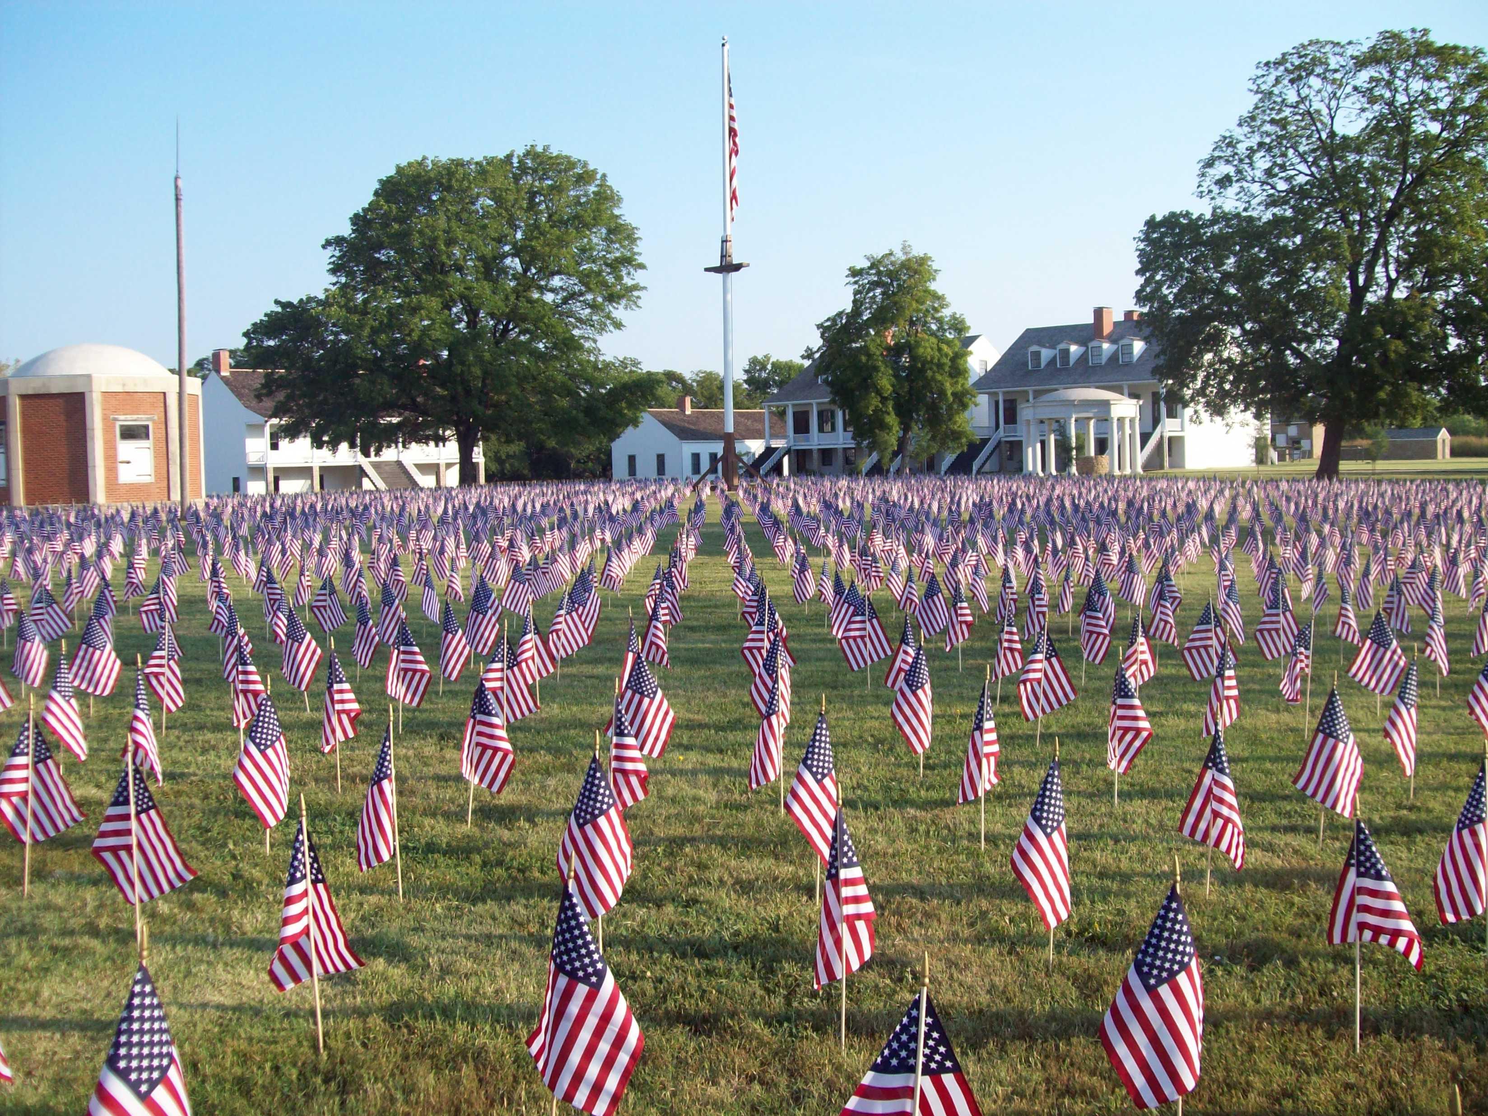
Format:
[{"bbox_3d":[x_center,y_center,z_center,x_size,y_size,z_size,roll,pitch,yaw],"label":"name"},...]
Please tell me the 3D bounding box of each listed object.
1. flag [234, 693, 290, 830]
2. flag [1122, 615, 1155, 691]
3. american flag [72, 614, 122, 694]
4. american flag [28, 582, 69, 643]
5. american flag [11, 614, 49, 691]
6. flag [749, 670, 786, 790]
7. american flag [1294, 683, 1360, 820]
[{"bbox_3d":[-1.890,0.798,6.071,0.219,0.533,0.150,-2,4,-17],"label":"flag"},{"bbox_3d":[2.257,0.532,8.850,0.186,0.432,0.140,0,4,14],"label":"flag"},{"bbox_3d":[-3.956,0.593,9.455,0.305,0.497,0.140,-3,5,-23],"label":"american flag"},{"bbox_3d":[-5.440,0.436,12.100,0.320,0.460,0.150,-2,4,-15],"label":"american flag"},{"bbox_3d":[-4.755,0.615,10.300,0.248,0.526,0.140,-3,4,-25],"label":"american flag"},{"bbox_3d":[0.101,0.746,6.689,0.160,0.523,0.160,-1,4,1],"label":"flag"},{"bbox_3d":[2.241,0.748,5.944,0.256,0.499,0.150,1,4,11],"label":"american flag"}]

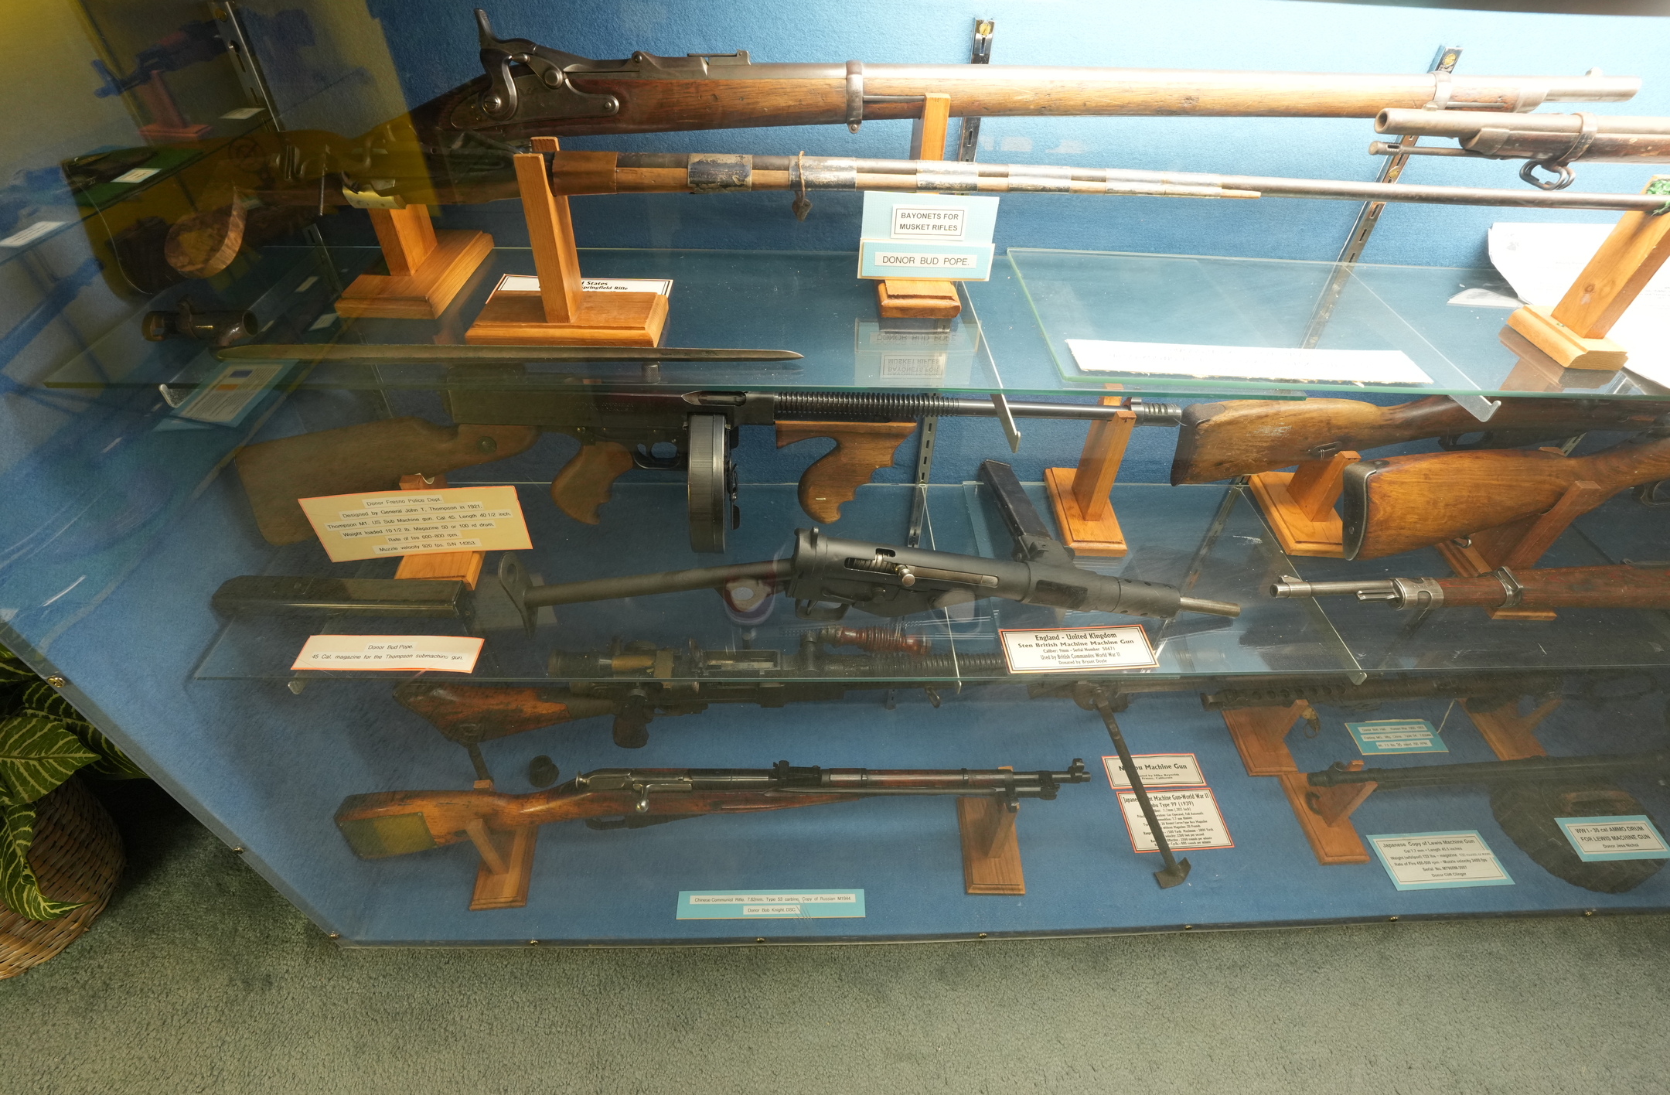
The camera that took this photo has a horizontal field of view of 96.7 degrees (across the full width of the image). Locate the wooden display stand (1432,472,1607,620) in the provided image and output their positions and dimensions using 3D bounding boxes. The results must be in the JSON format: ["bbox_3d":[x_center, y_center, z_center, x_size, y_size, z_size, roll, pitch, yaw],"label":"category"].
[{"bbox_3d":[0.763,-0.027,0.817,0.070,0.156,0.147,2,43,0],"label":"wooden display stand"}]

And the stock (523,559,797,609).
[{"bbox_3d":[-0.172,0.036,0.724,0.266,0.026,0.026,-6,43,1],"label":"stock"}]

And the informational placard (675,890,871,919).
[{"bbox_3d":[-0.088,0.496,1.033,0.259,0.005,0.039,0,43,-2],"label":"informational placard"}]

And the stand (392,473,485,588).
[{"bbox_3d":[-0.410,-0.040,0.781,0.081,0.097,0.140,2,43,-2],"label":"stand"}]

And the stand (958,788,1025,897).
[{"bbox_3d":[0.237,0.395,1.083,0.083,0.172,0.150,0,43,-3],"label":"stand"}]

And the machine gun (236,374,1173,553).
[{"bbox_3d":[-0.098,-0.092,0.773,0.950,0.225,0.140,-1,43,-10],"label":"machine gun"}]

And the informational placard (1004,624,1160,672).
[{"bbox_3d":[0.252,0.102,0.768,0.154,0.005,0.059,0,45,-2],"label":"informational placard"}]

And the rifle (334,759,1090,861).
[{"bbox_3d":[-0.157,0.361,1.012,1.020,0.200,0.072,1,36,-4],"label":"rifle"}]

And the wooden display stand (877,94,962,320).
[{"bbox_3d":[0.076,-0.312,0.652,0.071,0.164,0.147,0,43,-2],"label":"wooden display stand"}]

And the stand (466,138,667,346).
[{"bbox_3d":[-0.205,-0.224,0.547,0.141,0.129,0.068,0,43,-3],"label":"stand"}]

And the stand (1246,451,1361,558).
[{"bbox_3d":[0.567,-0.073,0.867,0.085,0.109,0.138,5,43,2],"label":"stand"}]

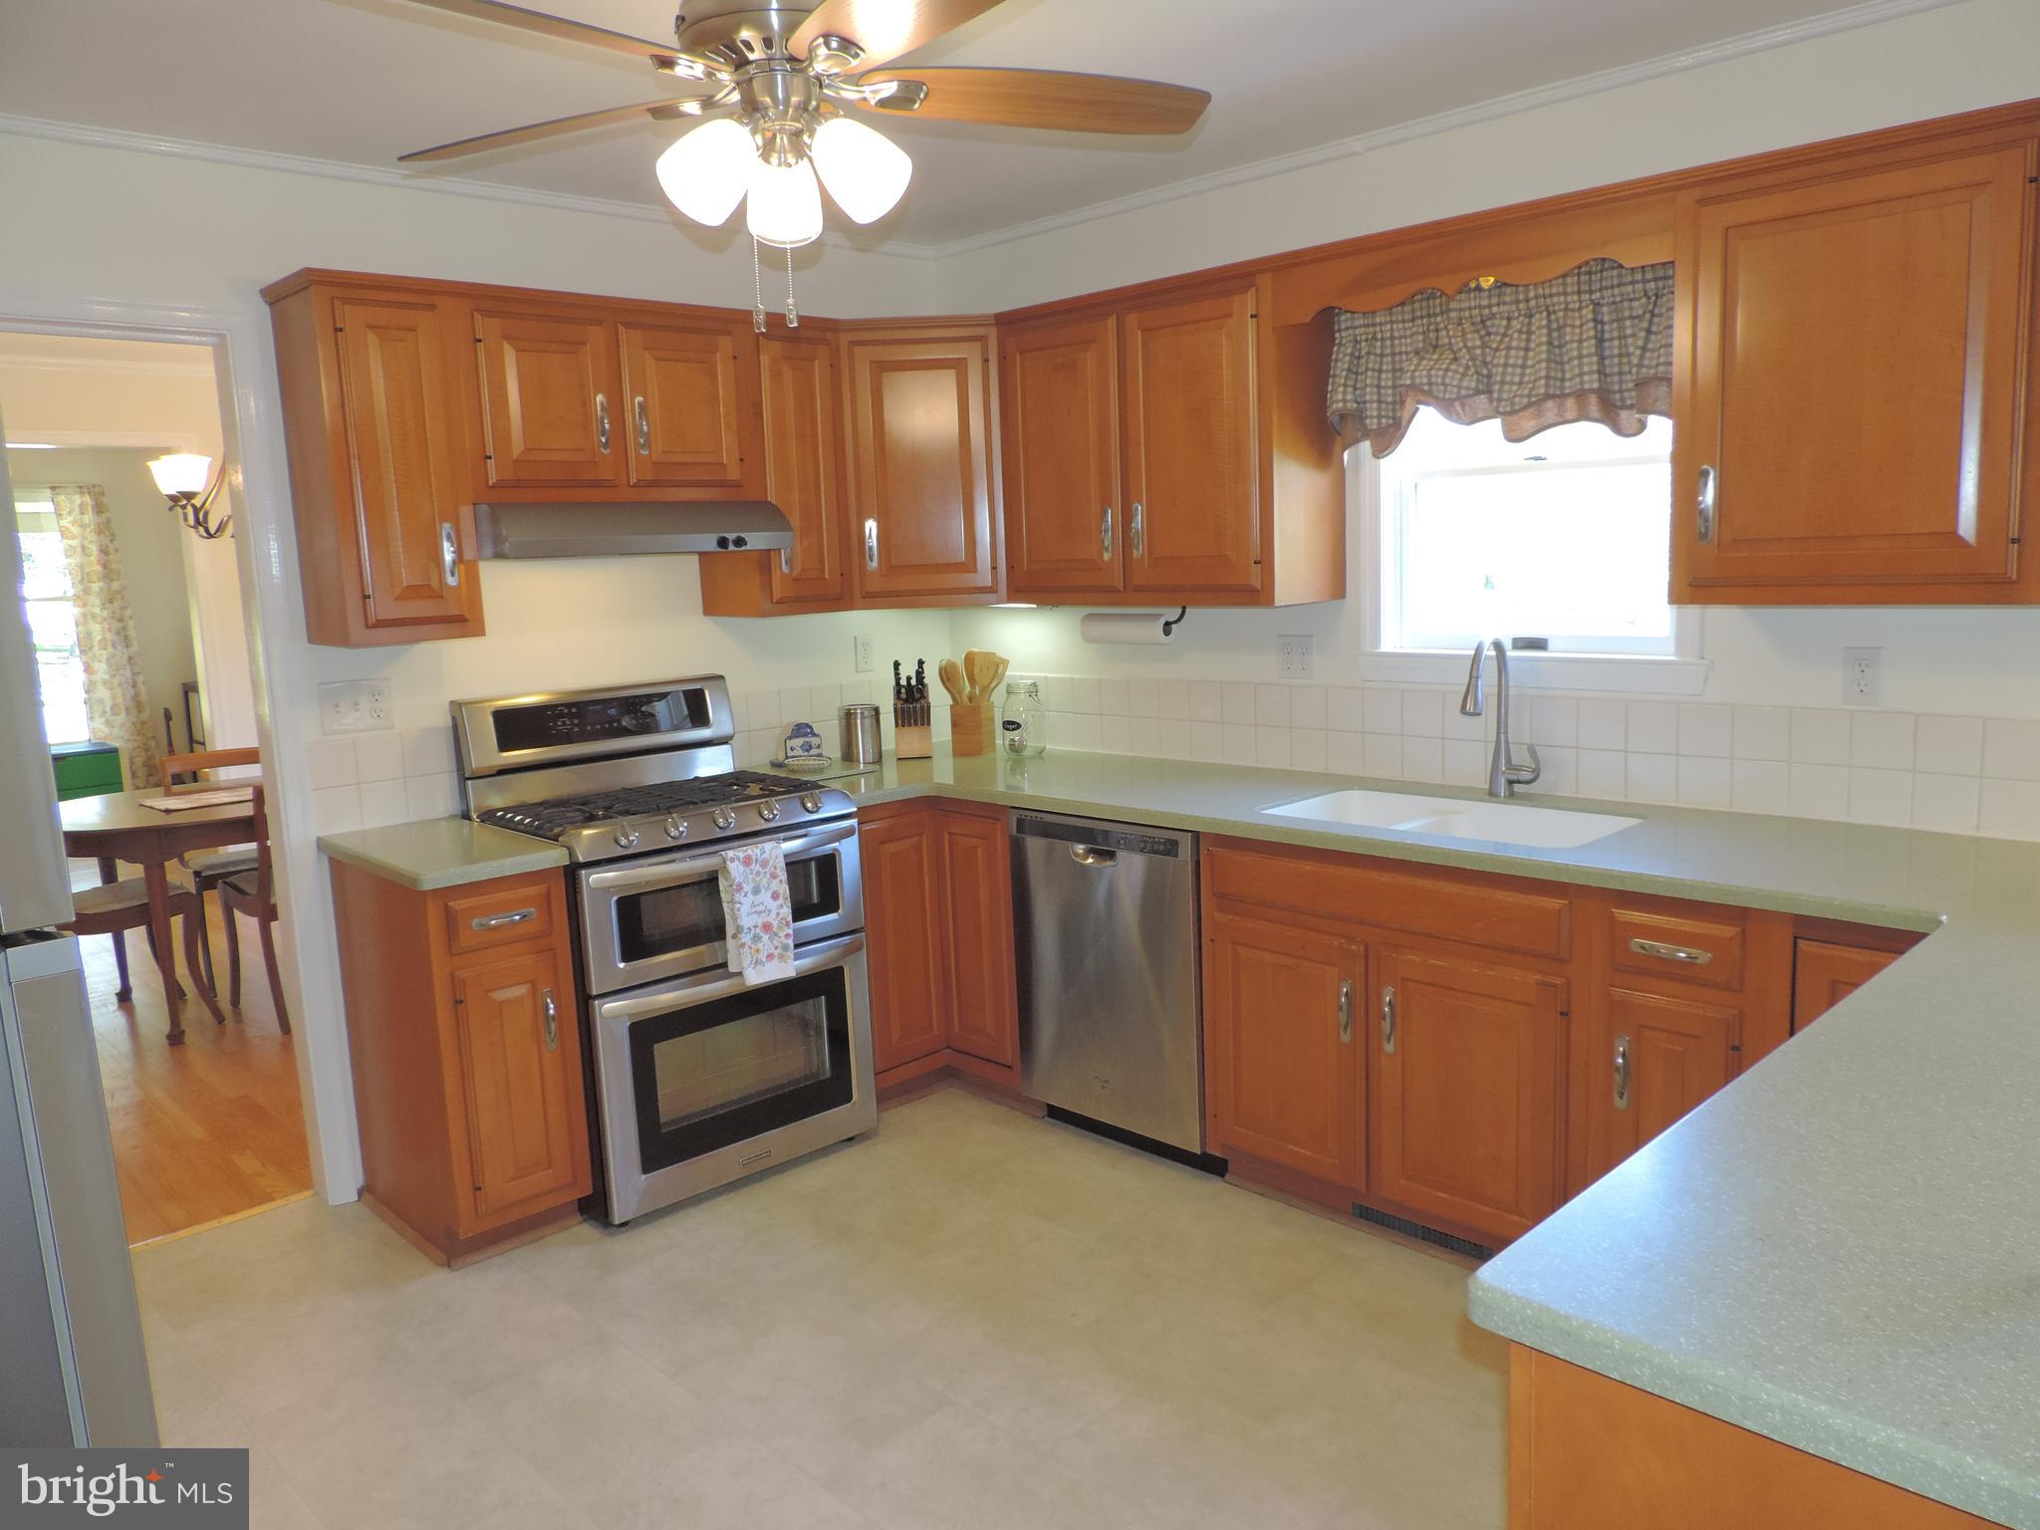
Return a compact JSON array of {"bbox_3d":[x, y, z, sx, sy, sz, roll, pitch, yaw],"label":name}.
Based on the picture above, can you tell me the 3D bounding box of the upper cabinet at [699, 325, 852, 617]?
[{"bbox_3d":[-0.690,-0.788,3.904,0.301,0.745,0.314,-10,12,-44],"label":"upper cabinet"}]

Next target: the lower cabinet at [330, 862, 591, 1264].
[{"bbox_3d":[-1.318,0.642,3.315,0.307,0.868,0.632,-10,12,-43],"label":"lower cabinet"}]

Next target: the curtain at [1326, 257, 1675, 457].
[{"bbox_3d":[1.040,-0.885,3.086,0.116,0.379,0.855,-10,12,-44],"label":"curtain"}]

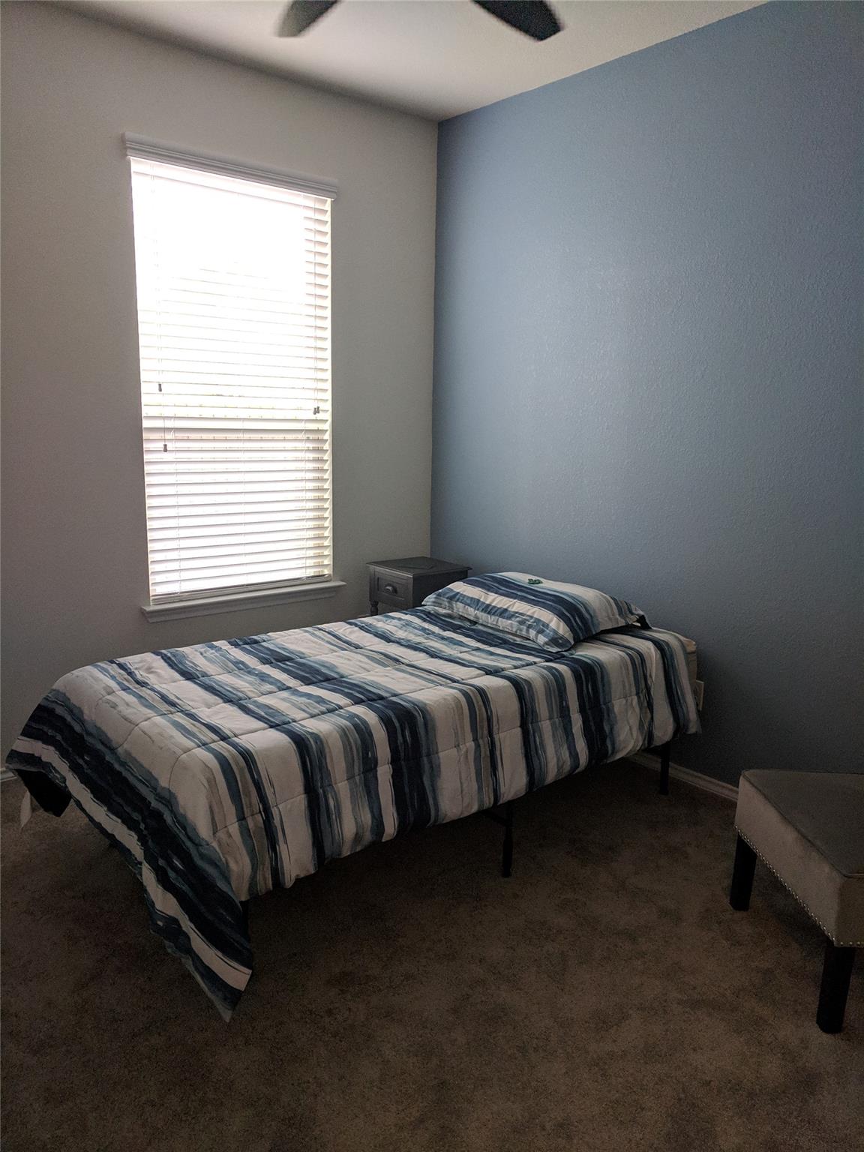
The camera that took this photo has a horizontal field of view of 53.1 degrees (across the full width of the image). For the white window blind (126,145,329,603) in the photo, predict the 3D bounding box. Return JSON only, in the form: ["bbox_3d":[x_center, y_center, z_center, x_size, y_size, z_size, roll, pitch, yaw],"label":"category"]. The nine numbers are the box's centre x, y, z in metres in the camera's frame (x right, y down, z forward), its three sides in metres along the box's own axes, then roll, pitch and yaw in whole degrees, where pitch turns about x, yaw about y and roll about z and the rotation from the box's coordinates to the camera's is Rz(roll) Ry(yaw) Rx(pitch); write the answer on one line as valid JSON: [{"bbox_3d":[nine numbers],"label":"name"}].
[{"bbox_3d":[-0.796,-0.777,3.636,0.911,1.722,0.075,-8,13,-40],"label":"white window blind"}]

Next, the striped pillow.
[{"bbox_3d":[0.395,0.094,3.305,0.530,0.165,0.760,-8,13,-40],"label":"striped pillow"}]

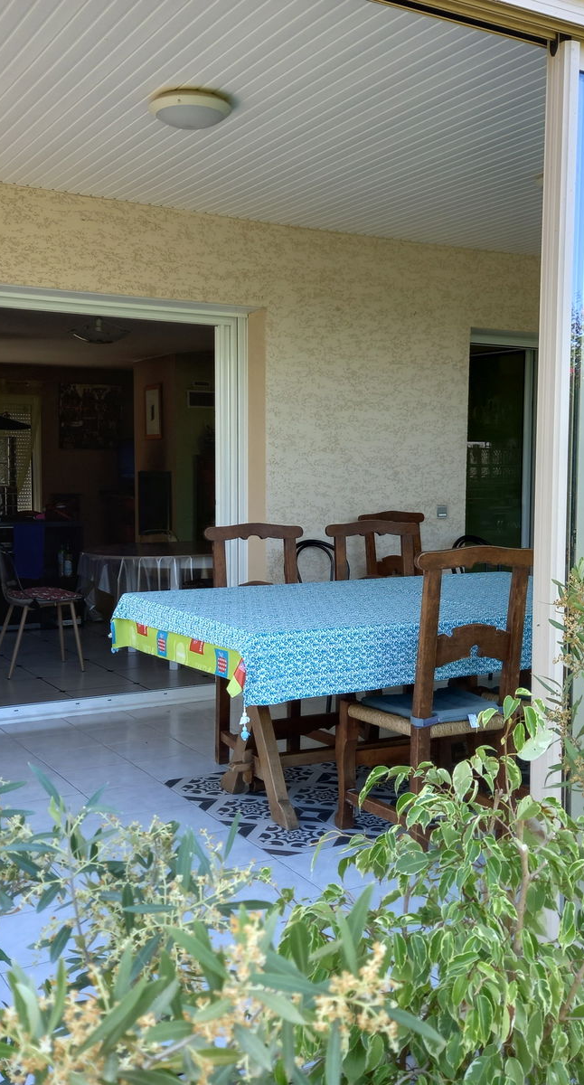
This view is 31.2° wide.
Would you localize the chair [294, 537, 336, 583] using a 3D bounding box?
[{"bbox_3d":[0.218,0.450,5.685,0.420,0.900,0.500,-2,5,-31],"label":"chair"}]

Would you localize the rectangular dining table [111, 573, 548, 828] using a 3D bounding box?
[{"bbox_3d":[0.477,0.610,4.301,2.060,0.782,1.150,-2,5,-27],"label":"rectangular dining table"}]

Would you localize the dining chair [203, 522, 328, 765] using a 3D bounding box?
[{"bbox_3d":[-0.043,0.453,4.552,0.510,1.055,0.500,-2,5,-31],"label":"dining chair"}]

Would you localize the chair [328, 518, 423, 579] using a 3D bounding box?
[{"bbox_3d":[0.516,0.436,4.824,0.510,1.055,0.500,-2,5,-28],"label":"chair"}]

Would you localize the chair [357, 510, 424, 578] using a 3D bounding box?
[{"bbox_3d":[0.686,0.353,5.968,0.510,1.055,0.500,-2,5,-31],"label":"chair"}]

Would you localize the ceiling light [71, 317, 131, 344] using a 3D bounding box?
[{"bbox_3d":[-1.406,-1.617,7.689,0.460,0.290,0.460,-2,5,-31],"label":"ceiling light"}]

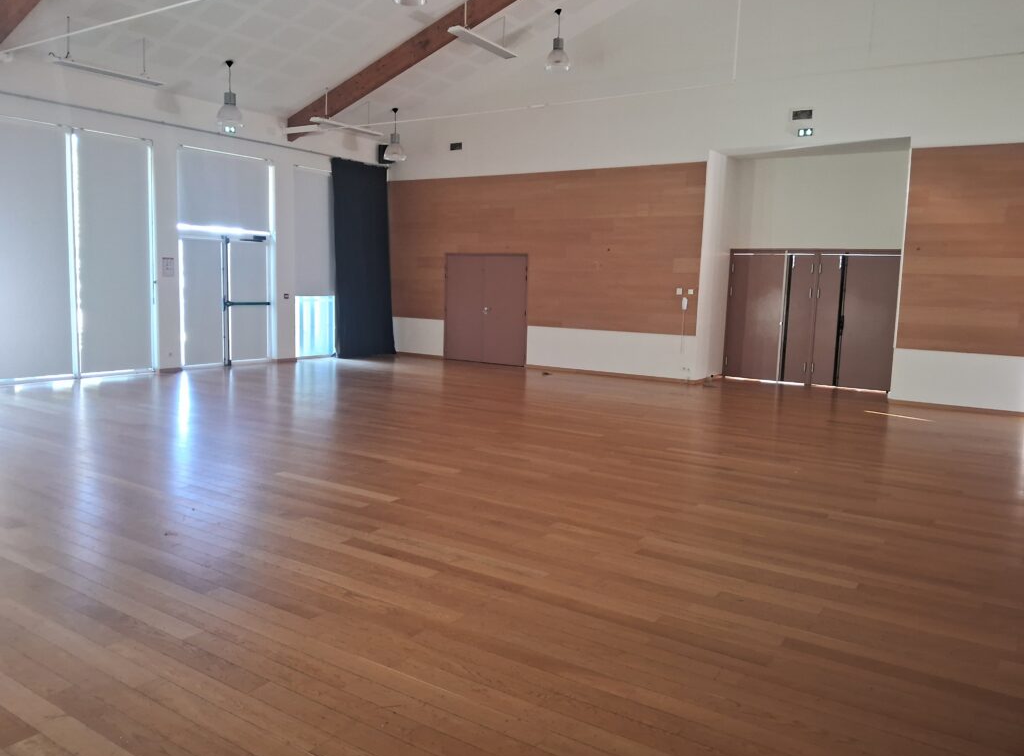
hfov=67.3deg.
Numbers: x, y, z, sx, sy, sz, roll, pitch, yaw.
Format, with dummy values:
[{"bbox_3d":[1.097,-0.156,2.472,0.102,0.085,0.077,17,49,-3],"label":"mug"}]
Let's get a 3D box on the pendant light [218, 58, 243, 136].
[{"bbox_3d":[-4.261,-4.253,11.650,0.405,1.067,0.405,6,9,33],"label":"pendant light"}]

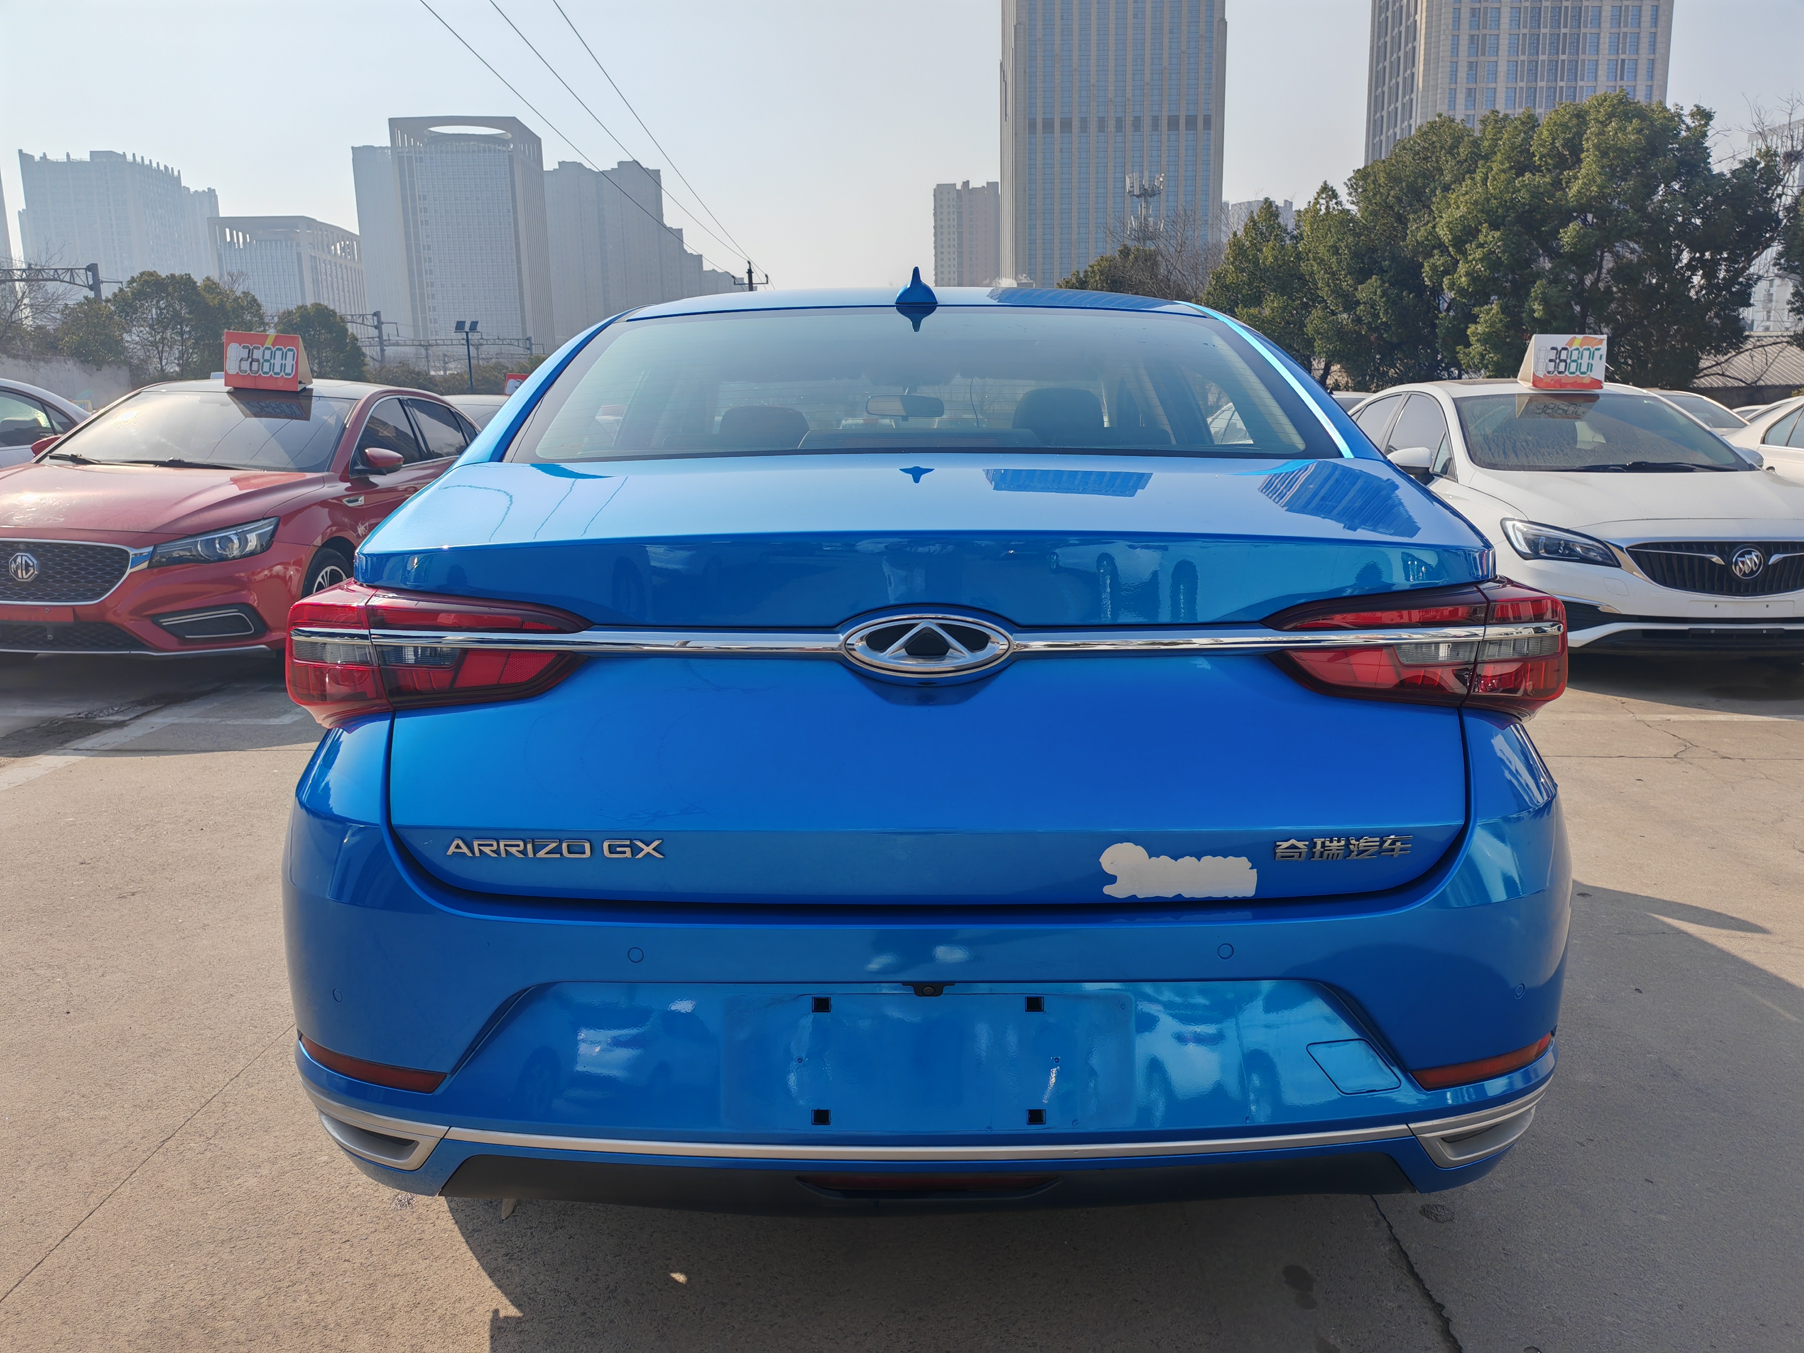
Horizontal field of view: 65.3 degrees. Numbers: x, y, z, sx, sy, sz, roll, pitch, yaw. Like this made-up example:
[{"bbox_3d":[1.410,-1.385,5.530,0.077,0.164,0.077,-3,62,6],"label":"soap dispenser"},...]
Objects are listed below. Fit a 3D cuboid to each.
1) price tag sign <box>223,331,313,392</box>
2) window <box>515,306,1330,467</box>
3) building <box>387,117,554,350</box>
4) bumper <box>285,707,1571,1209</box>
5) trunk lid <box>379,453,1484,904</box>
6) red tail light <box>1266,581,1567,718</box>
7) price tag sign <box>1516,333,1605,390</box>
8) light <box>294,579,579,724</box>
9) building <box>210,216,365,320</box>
[{"bbox_3d":[-3.480,-1.730,7.729,0.400,0.310,0.200,-1,11,-5],"label":"price tag sign"},{"bbox_3d":[0.024,-0.515,2.356,1.240,0.110,0.660,-1,35,0],"label":"window"},{"bbox_3d":[-141.836,-133.059,471.421,39.900,94.700,36.000,-1,10,0],"label":"building"},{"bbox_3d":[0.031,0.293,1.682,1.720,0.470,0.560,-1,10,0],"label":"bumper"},{"bbox_3d":[0.028,-0.055,1.749,1.280,0.430,0.760,-1,10,0],"label":"trunk lid"},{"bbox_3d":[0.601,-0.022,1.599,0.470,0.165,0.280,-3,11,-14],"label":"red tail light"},{"bbox_3d":[3.674,-1.751,7.838,0.400,0.310,0.200,0,11,3],"label":"price tag sign"},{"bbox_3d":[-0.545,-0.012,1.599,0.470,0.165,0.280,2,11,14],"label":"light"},{"bbox_3d":[-206.618,-118.774,478.032,30.000,65.300,44.000,-1,10,0],"label":"building"}]

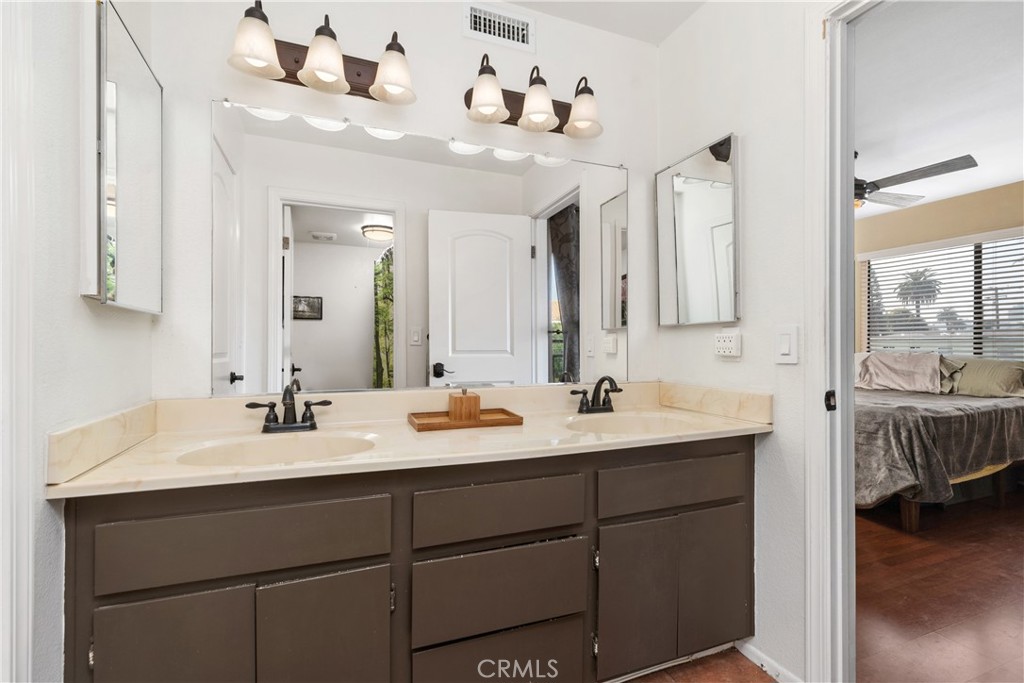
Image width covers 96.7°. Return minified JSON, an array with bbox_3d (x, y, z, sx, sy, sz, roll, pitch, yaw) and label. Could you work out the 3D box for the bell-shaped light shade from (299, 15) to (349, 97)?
[{"bbox_3d":[-0.578,-0.906,1.403,0.150,0.213,0.165,0,-1,-21],"label":"bell-shaped light shade"}]

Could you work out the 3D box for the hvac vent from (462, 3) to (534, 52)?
[{"bbox_3d":[-0.041,-1.216,1.750,0.302,0.145,0.018,0,-1,-21],"label":"hvac vent"}]

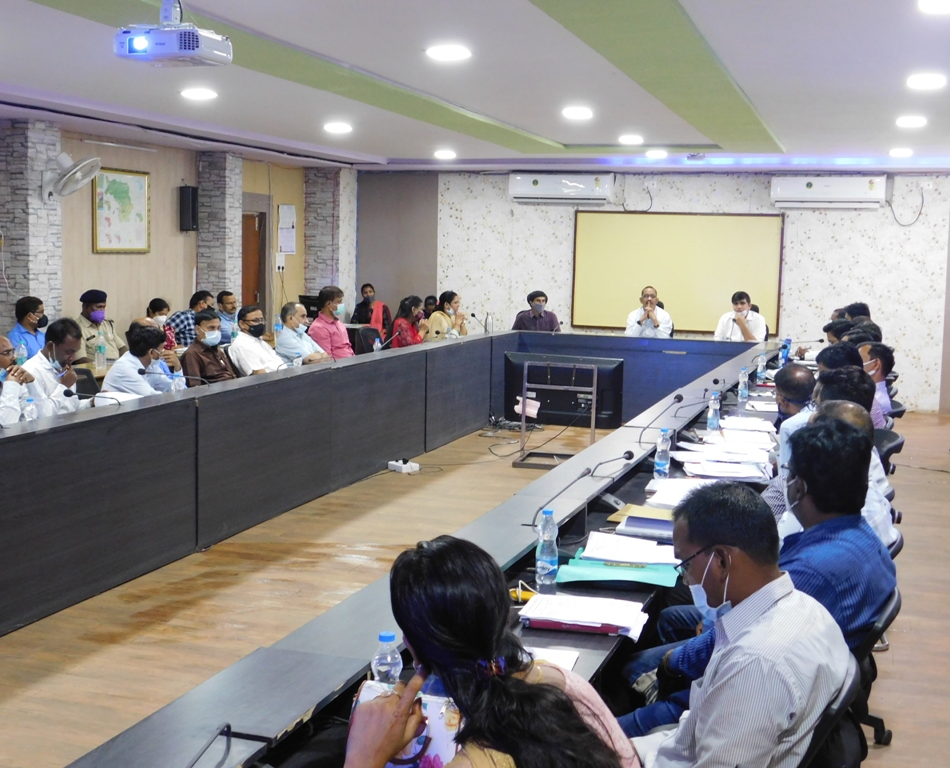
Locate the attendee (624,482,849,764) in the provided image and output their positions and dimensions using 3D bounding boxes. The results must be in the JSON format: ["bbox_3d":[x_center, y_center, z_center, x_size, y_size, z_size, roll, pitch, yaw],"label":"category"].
[{"bbox_3d":[0.481,0.781,2.767,0.750,1.192,0.520,5,7,29],"label":"attendee"}]

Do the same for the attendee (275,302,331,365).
[{"bbox_3d":[-1.125,-0.002,10.053,0.720,1.211,0.500,2,6,10],"label":"attendee"}]

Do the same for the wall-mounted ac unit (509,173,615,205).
[{"bbox_3d":[0.946,-2.121,14.530,1.110,0.327,0.220,3,6,18],"label":"wall-mounted ac unit"}]

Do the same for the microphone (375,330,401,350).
[{"bbox_3d":[-0.684,-0.346,10.473,0.240,0.160,0.060,-4,8,-43],"label":"microphone"}]

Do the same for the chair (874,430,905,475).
[{"bbox_3d":[1.625,0.640,6.103,0.600,0.900,0.580,3,6,18],"label":"chair"}]

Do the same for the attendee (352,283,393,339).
[{"bbox_3d":[-1.157,-0.491,14.811,0.500,1.237,0.700,0,6,-12],"label":"attendee"}]

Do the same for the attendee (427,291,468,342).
[{"bbox_3d":[-0.119,-0.276,12.771,0.720,1.223,0.450,2,6,10],"label":"attendee"}]

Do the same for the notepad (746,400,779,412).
[{"bbox_3d":[1.730,0.136,7.918,0.220,0.016,0.350,3,6,18],"label":"notepad"}]

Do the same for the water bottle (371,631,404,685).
[{"bbox_3d":[-0.168,0.574,2.527,0.063,0.210,0.063,3,6,18],"label":"water bottle"}]

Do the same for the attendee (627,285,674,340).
[{"bbox_3d":[1.597,-0.257,12.528,0.500,1.312,0.720,3,6,18],"label":"attendee"}]

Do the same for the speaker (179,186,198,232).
[{"bbox_3d":[-2.701,-1.643,12.528,0.125,0.410,0.170,4,6,22],"label":"speaker"}]

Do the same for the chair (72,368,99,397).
[{"bbox_3d":[-2.095,0.386,7.695,0.600,0.900,0.580,3,6,18],"label":"chair"}]

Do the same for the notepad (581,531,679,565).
[{"bbox_3d":[0.483,0.505,4.025,0.300,0.030,0.300,3,6,17],"label":"notepad"}]

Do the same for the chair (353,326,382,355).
[{"bbox_3d":[-0.706,-0.043,11.991,0.600,0.900,0.580,3,6,18],"label":"chair"}]

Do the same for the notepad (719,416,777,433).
[{"bbox_3d":[1.435,0.221,7.024,0.260,0.024,0.330,3,6,18],"label":"notepad"}]

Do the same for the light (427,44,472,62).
[{"bbox_3d":[-0.143,-1.776,7.174,0.220,0.040,0.220,3,6,17],"label":"light"}]

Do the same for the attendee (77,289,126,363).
[{"bbox_3d":[-2.756,-0.050,9.819,0.520,1.282,0.720,-4,8,-41],"label":"attendee"}]

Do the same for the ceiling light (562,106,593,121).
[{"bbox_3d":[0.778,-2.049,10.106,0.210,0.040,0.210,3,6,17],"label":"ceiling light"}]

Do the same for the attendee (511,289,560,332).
[{"bbox_3d":[0.614,-0.355,13.926,0.520,1.229,0.720,2,6,8],"label":"attendee"}]

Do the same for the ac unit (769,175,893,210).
[{"bbox_3d":[3.840,-2.081,14.467,1.201,0.320,0.230,3,6,17],"label":"ac unit"}]

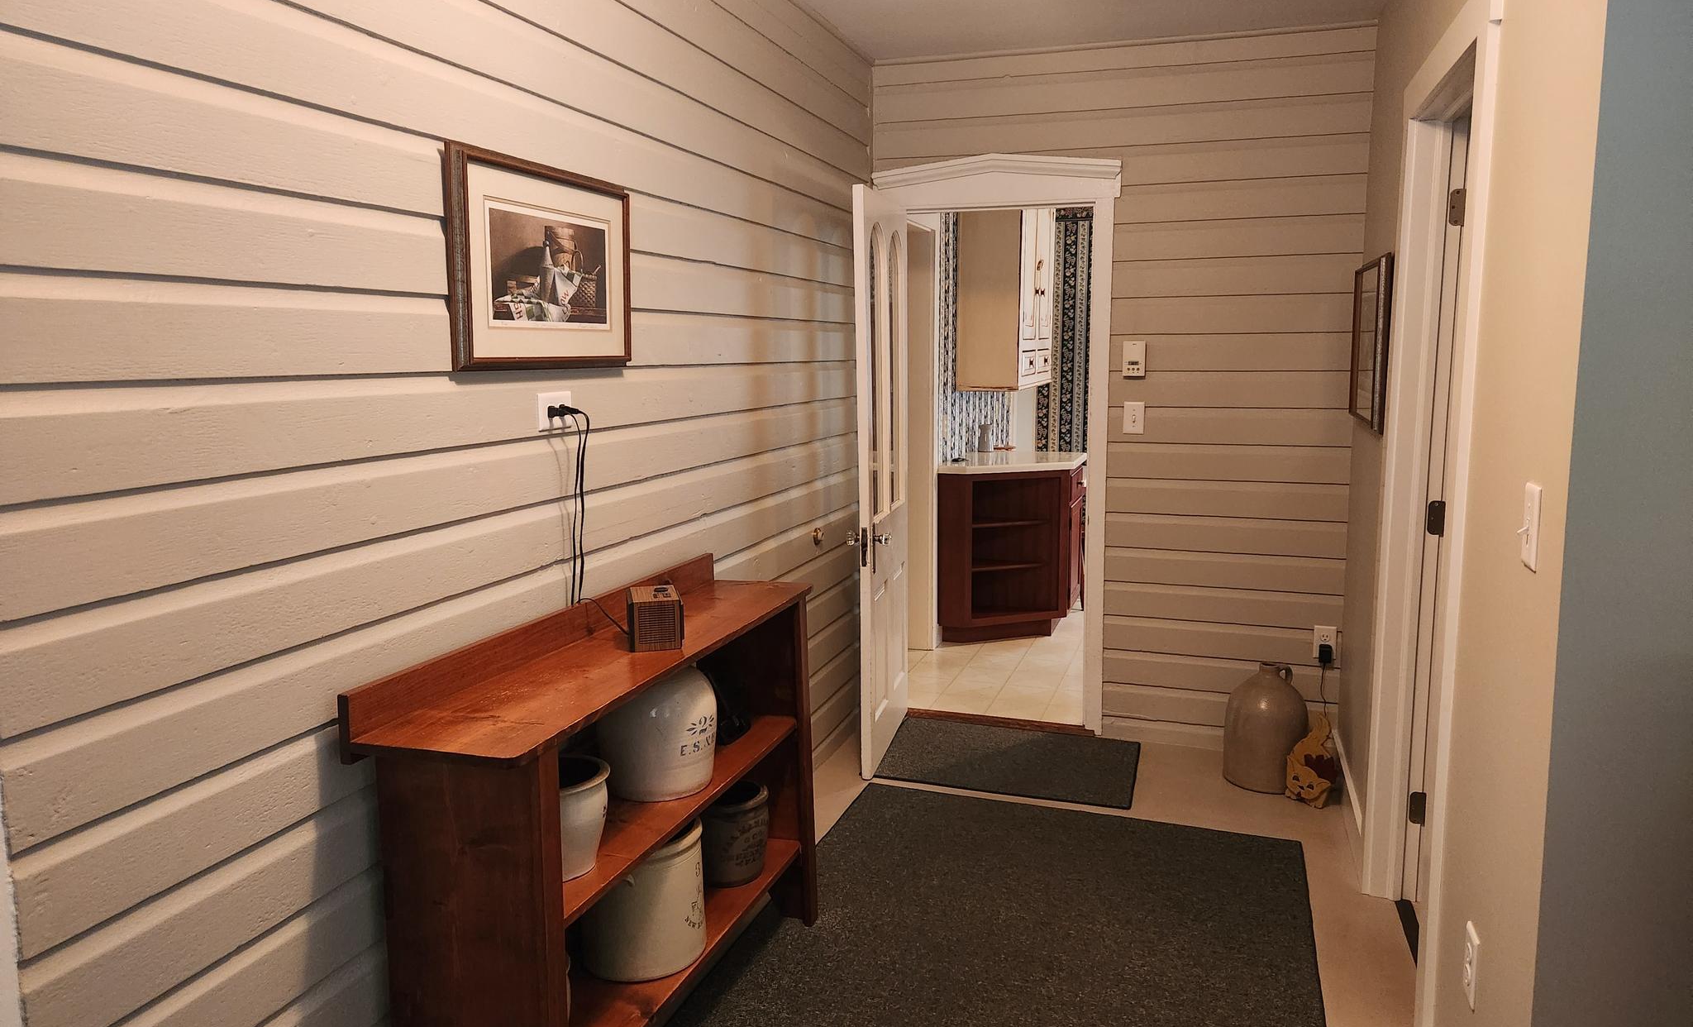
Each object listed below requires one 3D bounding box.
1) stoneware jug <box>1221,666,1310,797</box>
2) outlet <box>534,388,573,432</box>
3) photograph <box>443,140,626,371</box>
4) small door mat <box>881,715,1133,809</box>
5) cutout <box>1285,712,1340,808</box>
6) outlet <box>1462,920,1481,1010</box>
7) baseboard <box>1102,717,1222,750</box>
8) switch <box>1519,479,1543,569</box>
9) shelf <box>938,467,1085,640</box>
[{"bbox_3d":[1.428,0.703,3.822,0.270,0.410,0.270,2,8,18],"label":"stoneware jug"},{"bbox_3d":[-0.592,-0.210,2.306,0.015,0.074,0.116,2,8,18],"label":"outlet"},{"bbox_3d":[-0.583,-0.491,2.251,0.036,0.393,0.615,2,8,18],"label":"photograph"},{"bbox_3d":[0.582,0.880,4.072,0.905,0.010,0.650,2,9,19],"label":"small door mat"},{"bbox_3d":[1.491,0.788,3.609,0.035,0.300,0.170,-9,11,-44],"label":"cutout"},{"bbox_3d":[1.011,0.735,1.830,0.013,0.117,0.074,2,8,18],"label":"outlet"},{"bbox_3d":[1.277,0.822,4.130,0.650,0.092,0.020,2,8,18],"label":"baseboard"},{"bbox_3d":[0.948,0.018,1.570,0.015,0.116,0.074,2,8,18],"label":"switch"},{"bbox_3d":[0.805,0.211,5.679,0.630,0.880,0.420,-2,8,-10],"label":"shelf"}]

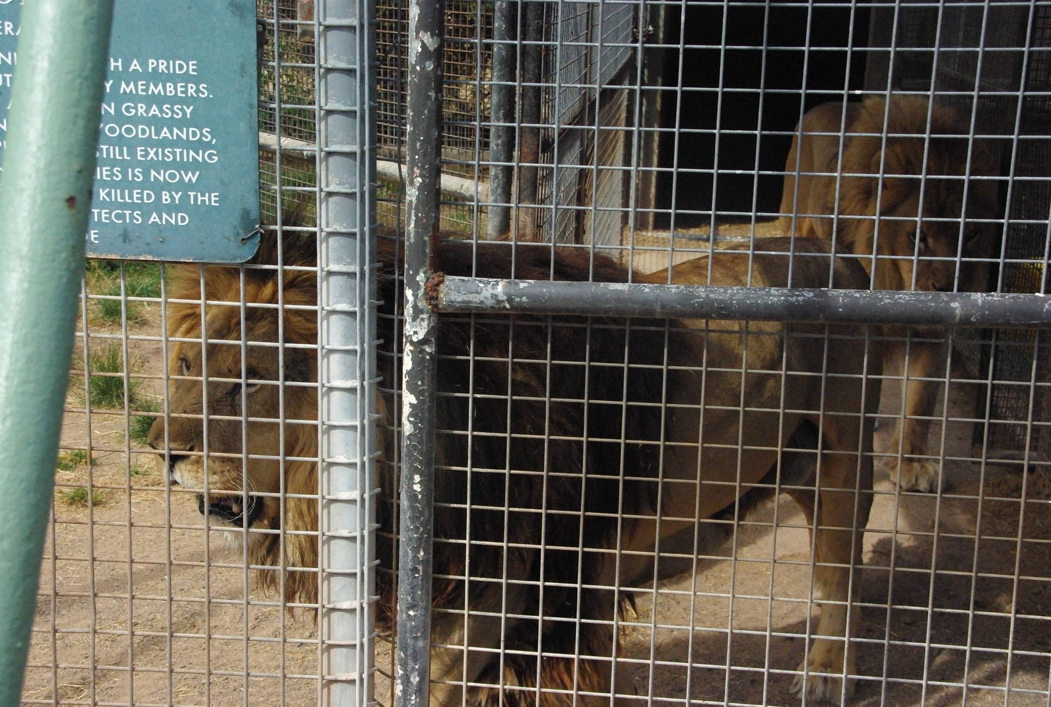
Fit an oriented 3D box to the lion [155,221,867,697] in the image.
[{"bbox_3d":[0.091,0.286,2.841,1.720,1.110,0.520,-9,18,-37],"label":"lion"}]

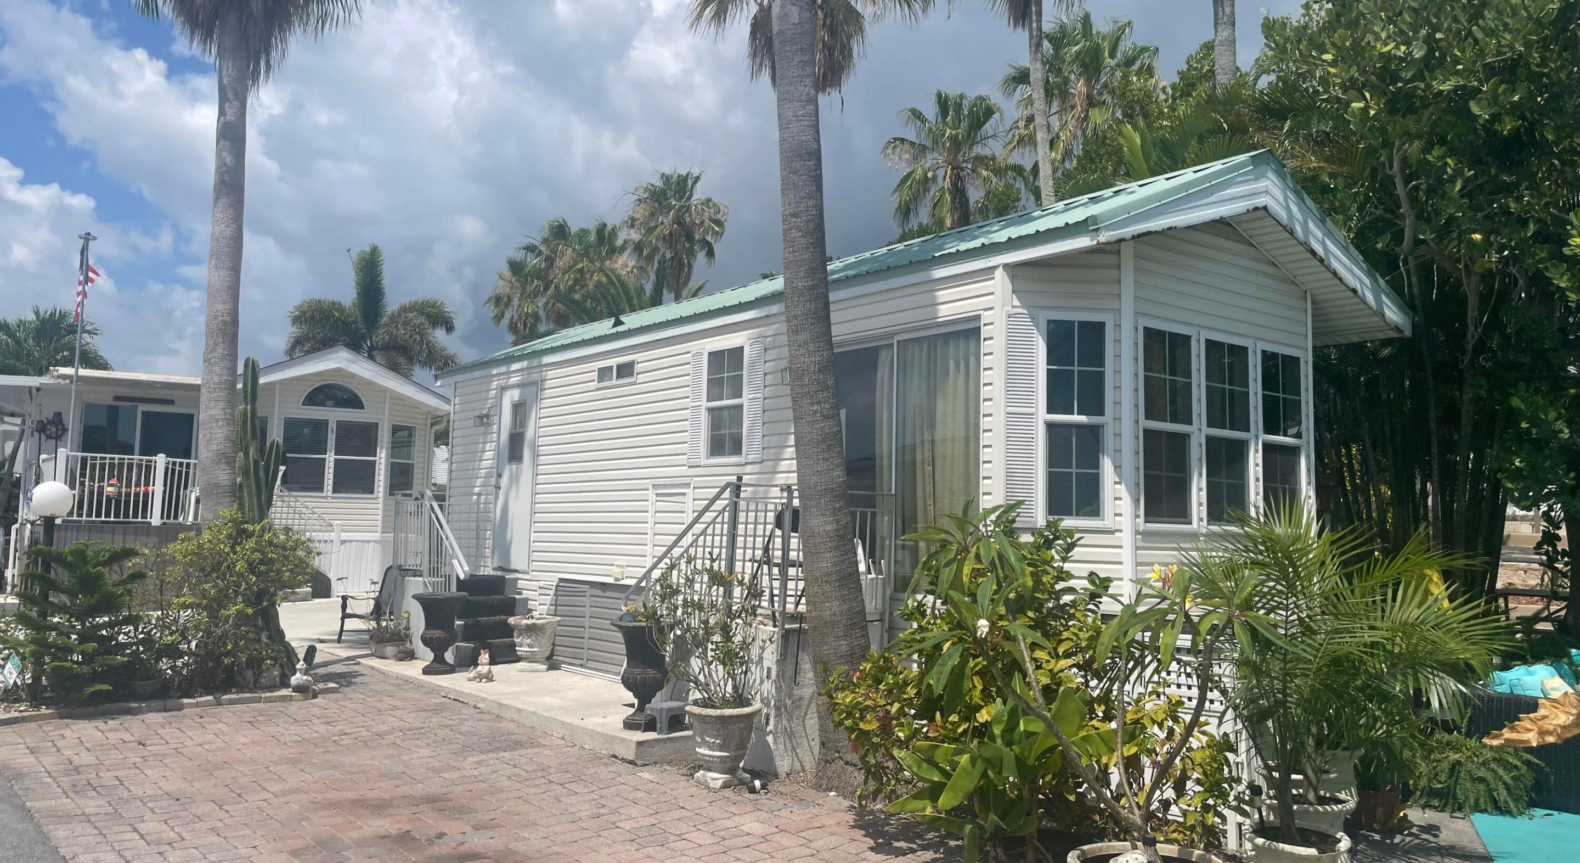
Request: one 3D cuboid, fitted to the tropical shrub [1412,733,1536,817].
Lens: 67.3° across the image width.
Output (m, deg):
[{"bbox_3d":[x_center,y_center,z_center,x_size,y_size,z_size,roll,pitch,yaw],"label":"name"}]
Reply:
[{"bbox_3d":[3.895,1.912,6.753,0.708,0.408,0.650,-2,-6,30],"label":"tropical shrub"}]

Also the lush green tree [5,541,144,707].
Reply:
[{"bbox_3d":[-5.590,1.467,9.300,1.000,1.260,1.000,5,-7,-30],"label":"lush green tree"}]

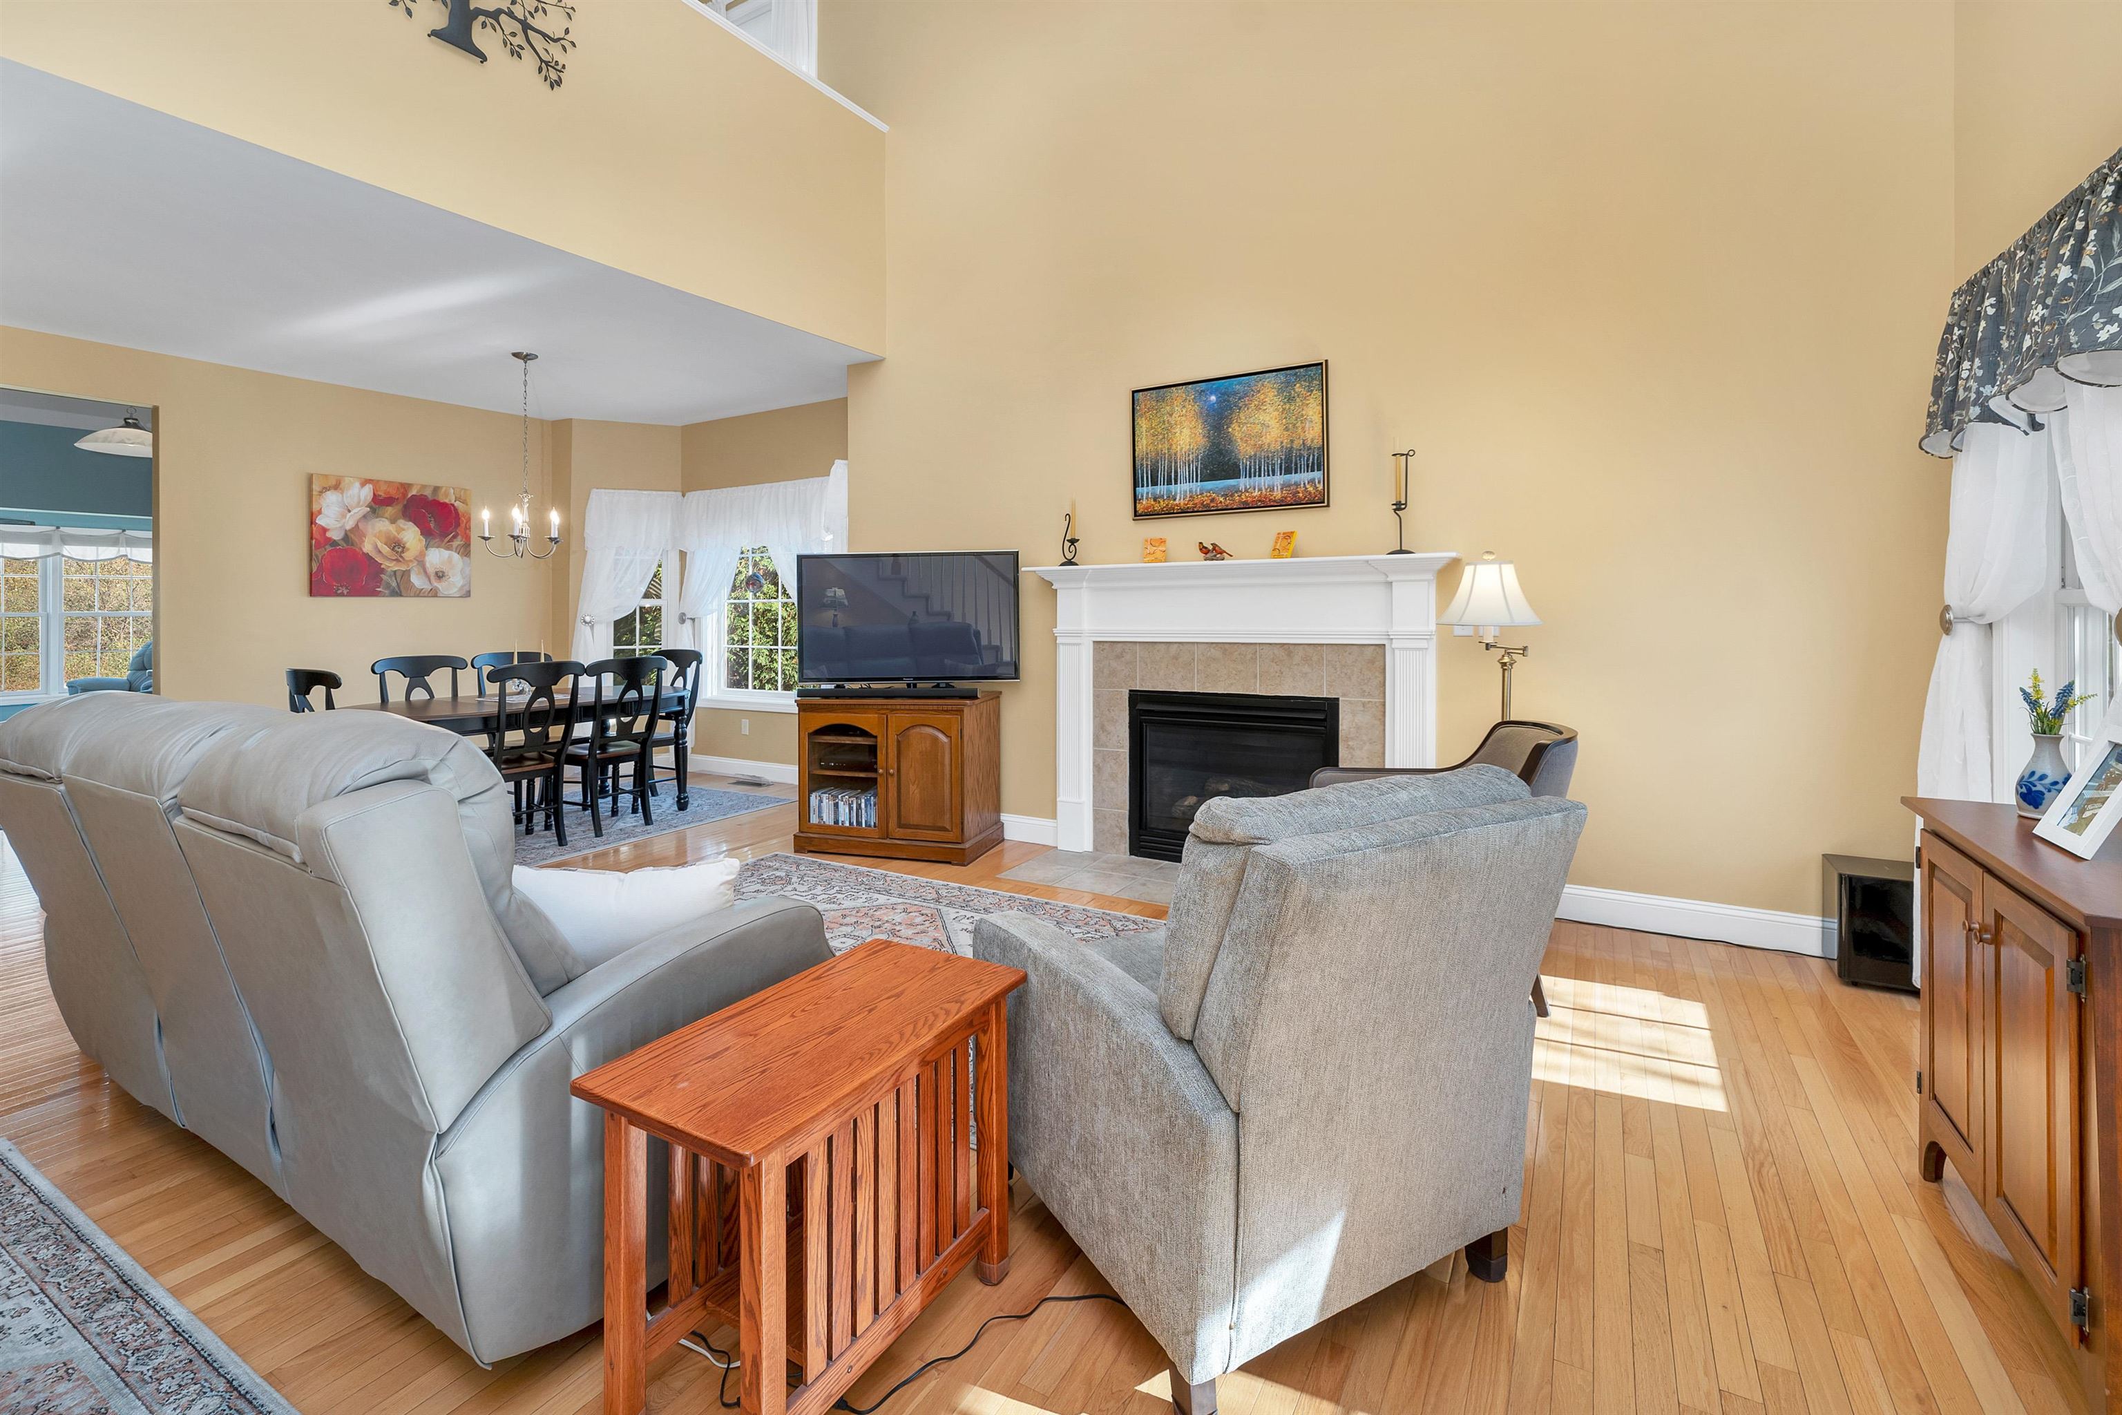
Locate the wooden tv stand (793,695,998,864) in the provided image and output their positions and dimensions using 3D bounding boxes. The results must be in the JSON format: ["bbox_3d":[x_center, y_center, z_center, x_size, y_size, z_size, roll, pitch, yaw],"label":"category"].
[{"bbox_3d":[-0.837,0.343,4.376,0.933,0.790,0.481,1,5,16],"label":"wooden tv stand"}]

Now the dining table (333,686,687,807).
[{"bbox_3d":[-3.126,0.345,4.818,1.020,0.760,1.750,4,8,31],"label":"dining table"}]

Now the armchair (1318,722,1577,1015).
[{"bbox_3d":[1.275,0.488,2.830,0.710,0.850,0.650,0,7,3],"label":"armchair"}]

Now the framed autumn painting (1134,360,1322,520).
[{"bbox_3d":[0.746,-1.202,3.777,0.930,0.620,0.040,3,8,29],"label":"framed autumn painting"}]

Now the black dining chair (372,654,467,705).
[{"bbox_3d":[-3.721,0.206,5.019,0.520,1.000,0.480,4,8,31],"label":"black dining chair"}]

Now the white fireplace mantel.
[{"bbox_3d":[0.749,0.069,3.834,1.998,1.460,0.200,3,6,27],"label":"white fireplace mantel"}]

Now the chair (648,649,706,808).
[{"bbox_3d":[-2.715,0.147,5.426,0.480,1.000,0.520,4,8,31],"label":"chair"}]

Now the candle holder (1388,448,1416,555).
[{"bbox_3d":[1.440,-0.847,3.480,0.115,0.460,0.115,3,6,27],"label":"candle holder"}]

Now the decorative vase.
[{"bbox_3d":[2.059,0.144,1.730,0.085,0.175,0.085,0,5,0],"label":"decorative vase"}]

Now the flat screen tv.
[{"bbox_3d":[-0.814,-0.485,4.430,1.200,0.700,0.070,1,7,9],"label":"flat screen tv"}]

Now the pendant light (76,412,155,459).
[{"bbox_3d":[-5.800,-1.687,5.150,0.480,0.220,0.480,3,6,30],"label":"pendant light"}]

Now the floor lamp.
[{"bbox_3d":[1.673,0.122,3.203,0.400,1.480,0.400,4,8,31],"label":"floor lamp"}]

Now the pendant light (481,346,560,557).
[{"bbox_3d":[-3.019,-1.405,4.661,0.470,1.140,0.470,4,8,31],"label":"pendant light"}]

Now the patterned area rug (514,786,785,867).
[{"bbox_3d":[-3.055,0.686,4.789,1.533,0.012,2.440,3,6,30],"label":"patterned area rug"}]

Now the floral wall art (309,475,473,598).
[{"bbox_3d":[-4.531,-1.144,5.633,0.040,0.775,0.890,3,6,32],"label":"floral wall art"}]

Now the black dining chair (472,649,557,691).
[{"bbox_3d":[-3.280,0.164,5.120,0.520,0.980,0.470,3,6,30],"label":"black dining chair"}]

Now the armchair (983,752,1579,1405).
[{"bbox_3d":[0.361,0.586,1.672,0.760,0.960,0.860,-4,8,-28],"label":"armchair"}]

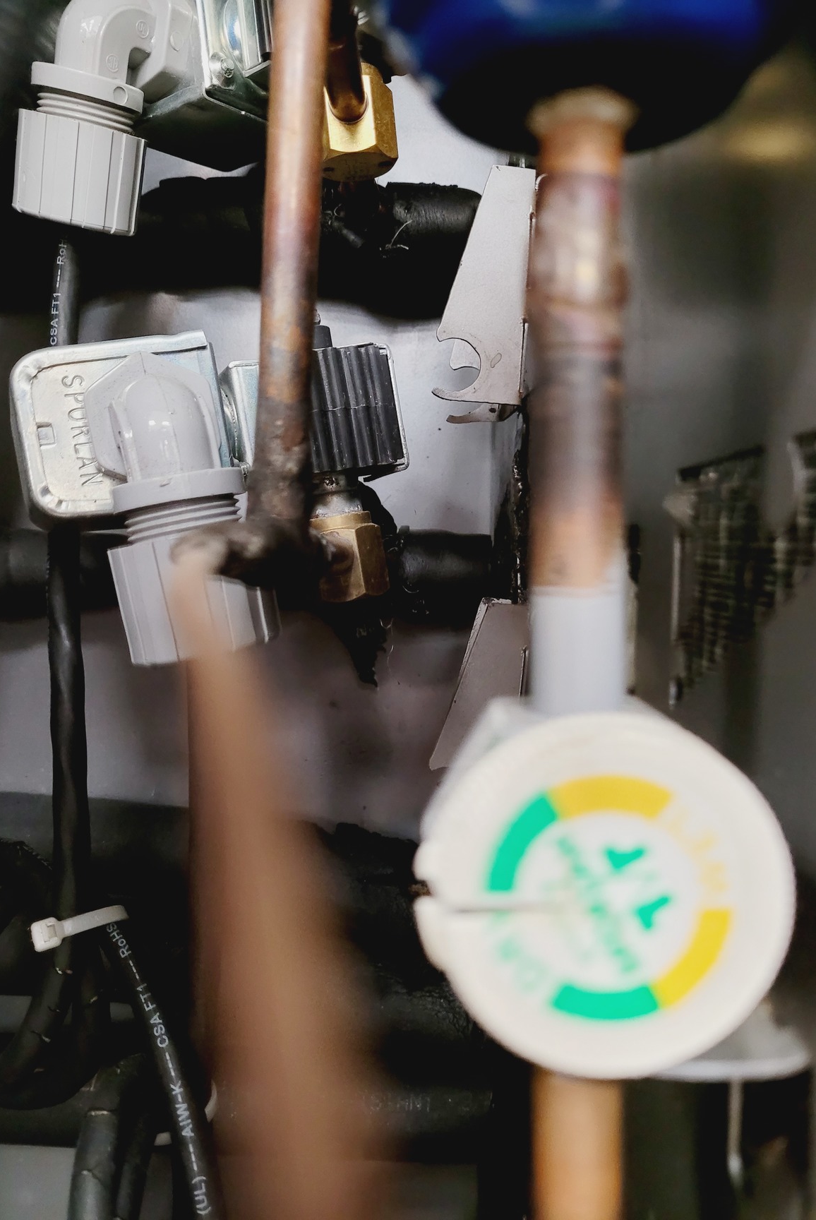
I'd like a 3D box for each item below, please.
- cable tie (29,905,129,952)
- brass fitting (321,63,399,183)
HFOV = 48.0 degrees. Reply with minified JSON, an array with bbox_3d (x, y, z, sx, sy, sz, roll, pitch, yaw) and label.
[{"bbox_3d":[-0.072,0.070,0.200,0.021,0.006,0.012,-18,-16,0],"label":"cable tie"},{"bbox_3d":[-0.016,-0.134,0.252,0.024,0.025,0.021,-6,4,-3],"label":"brass fitting"}]

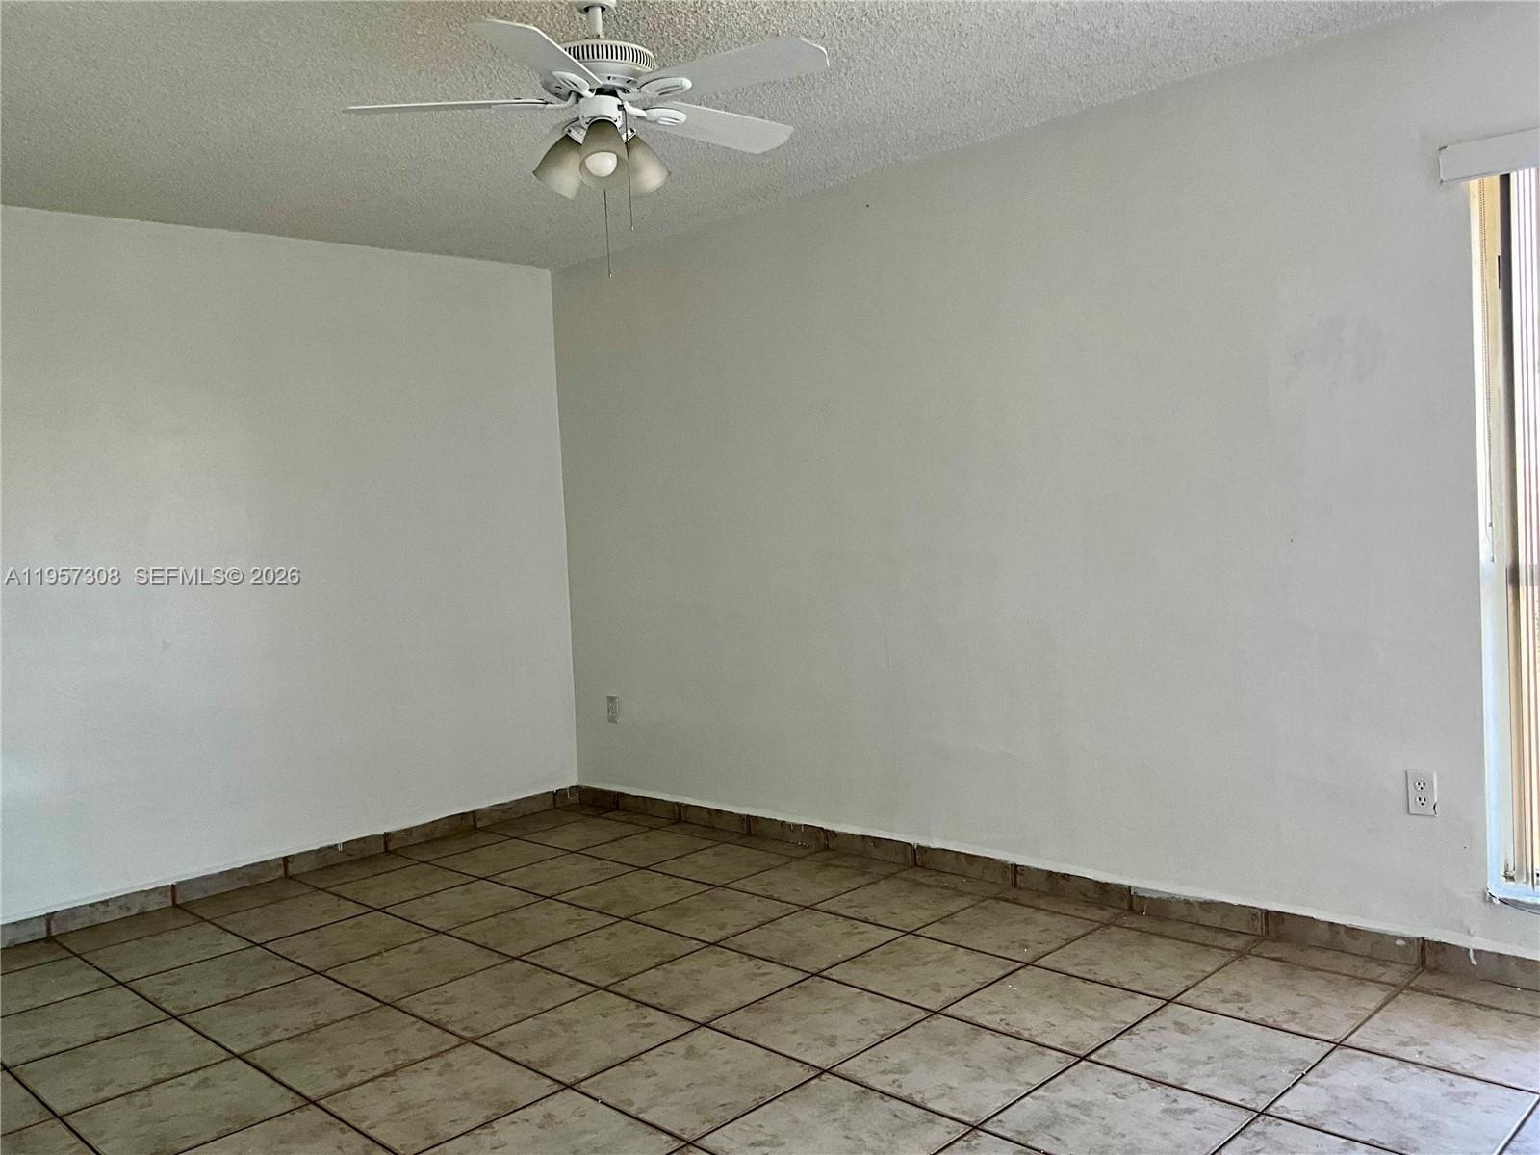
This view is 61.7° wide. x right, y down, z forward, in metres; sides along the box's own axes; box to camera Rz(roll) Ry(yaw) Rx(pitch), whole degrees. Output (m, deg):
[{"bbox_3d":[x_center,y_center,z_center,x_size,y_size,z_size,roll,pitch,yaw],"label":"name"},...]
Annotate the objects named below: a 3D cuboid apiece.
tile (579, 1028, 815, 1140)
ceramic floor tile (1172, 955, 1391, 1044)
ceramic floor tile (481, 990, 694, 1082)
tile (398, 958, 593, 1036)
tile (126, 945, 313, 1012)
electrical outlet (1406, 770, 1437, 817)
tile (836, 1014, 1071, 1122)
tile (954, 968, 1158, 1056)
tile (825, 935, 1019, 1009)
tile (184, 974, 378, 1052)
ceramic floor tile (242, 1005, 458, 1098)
[{"bbox_3d":[-0.163,1.139,2.915,0.397,0.010,0.397,0,5,45],"label":"tile"},{"bbox_3d":[1.292,1.048,3.231,0.406,0.010,0.406,0,5,45],"label":"ceramic floor tile"},{"bbox_3d":[-0.452,1.139,3.204,0.397,0.010,0.397,0,5,45],"label":"ceramic floor tile"},{"bbox_3d":[-0.753,1.152,3.532,0.406,0.010,0.406,0,5,45],"label":"tile"},{"bbox_3d":[-1.606,1.174,3.770,0.397,0.010,0.397,0,5,45],"label":"tile"},{"bbox_3d":[1.655,0.551,3.277,0.071,0.115,0.008,0,5,45],"label":"electrical outlet"},{"bbox_3d":[0.416,1.105,2.913,0.397,0.010,0.397,0,5,45],"label":"tile"},{"bbox_3d":[0.703,1.071,3.202,0.397,0.010,0.397,0,5,45],"label":"tile"},{"bbox_3d":[0.416,1.082,3.539,0.406,0.010,0.406,0,5,45],"label":"tile"},{"bbox_3d":[-1.336,1.187,3.525,0.406,0.010,0.406,0,5,45],"label":"tile"},{"bbox_3d":[-1.029,1.174,3.198,0.397,0.010,0.397,0,5,45],"label":"ceramic floor tile"}]

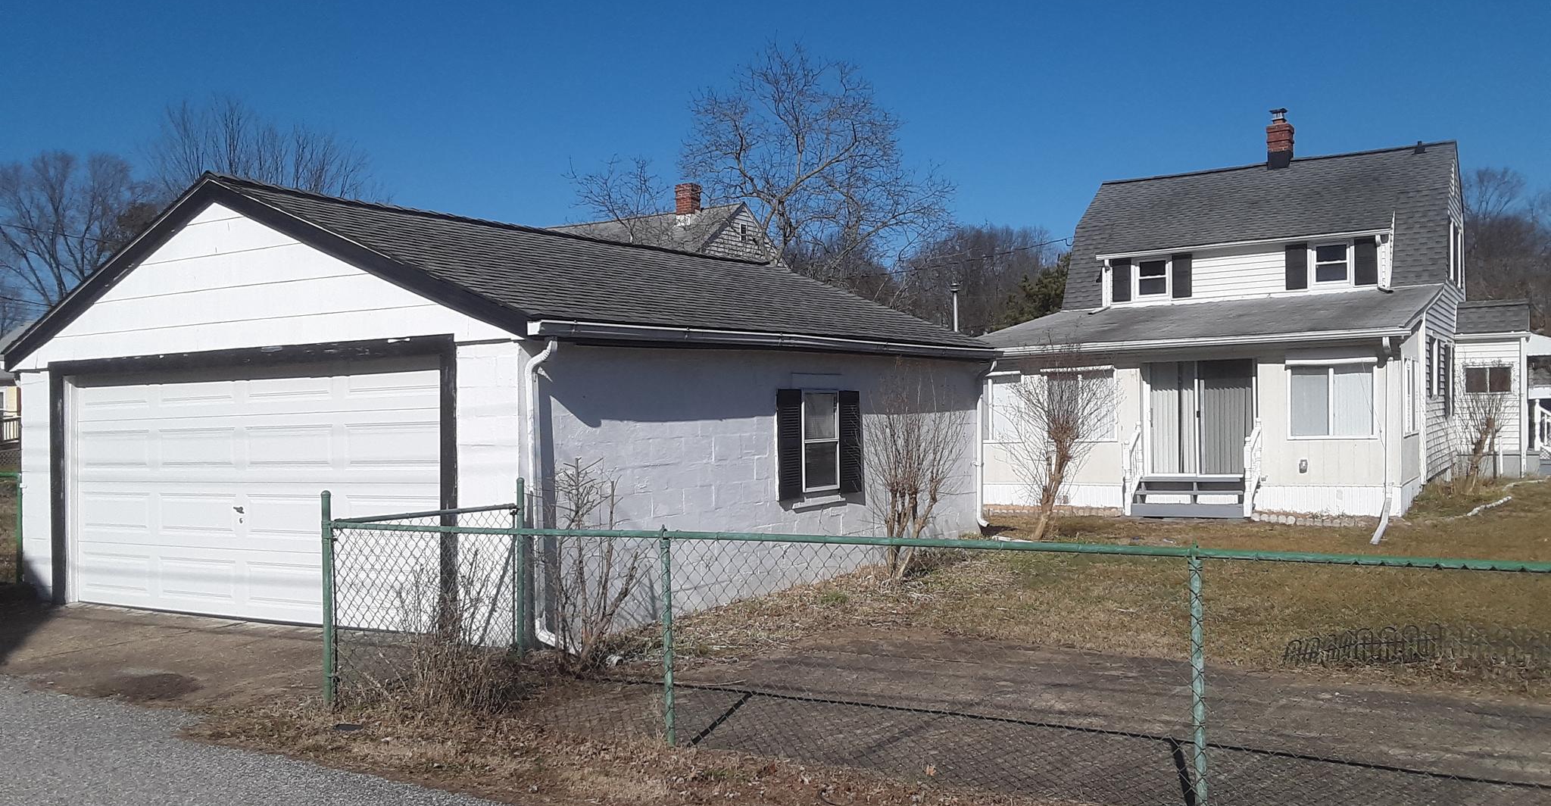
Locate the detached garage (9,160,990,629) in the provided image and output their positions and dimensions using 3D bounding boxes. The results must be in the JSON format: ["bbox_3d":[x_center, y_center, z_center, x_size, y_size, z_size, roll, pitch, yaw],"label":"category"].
[{"bbox_3d":[-2.250,-0.062,13.576,6.620,3.560,8.450,-2,0,31],"label":"detached garage"}]

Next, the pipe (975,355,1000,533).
[{"bbox_3d":[2.586,0.510,15.357,0.250,2.100,0.110,-2,0,31],"label":"pipe"}]

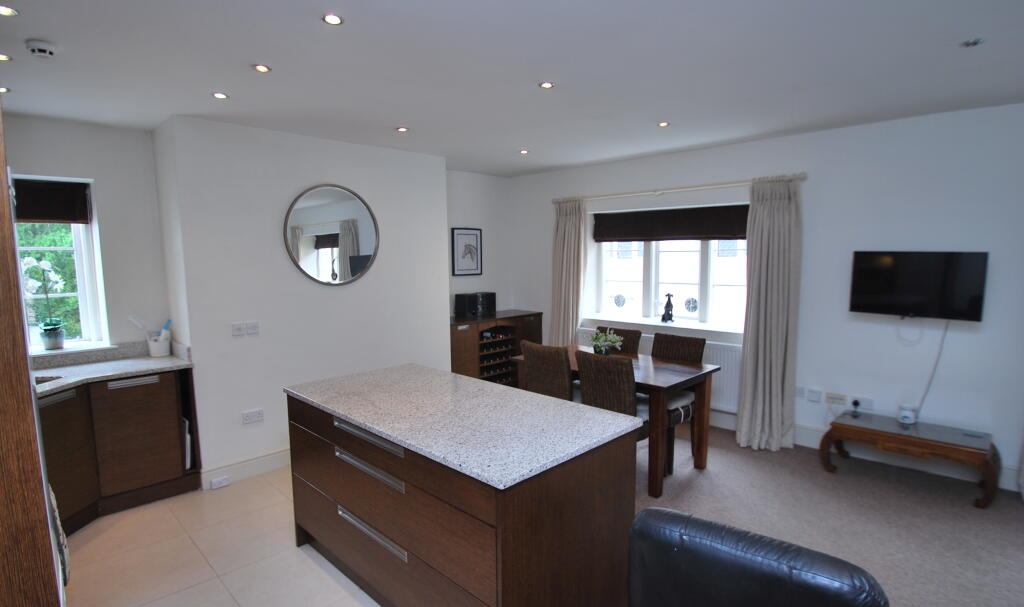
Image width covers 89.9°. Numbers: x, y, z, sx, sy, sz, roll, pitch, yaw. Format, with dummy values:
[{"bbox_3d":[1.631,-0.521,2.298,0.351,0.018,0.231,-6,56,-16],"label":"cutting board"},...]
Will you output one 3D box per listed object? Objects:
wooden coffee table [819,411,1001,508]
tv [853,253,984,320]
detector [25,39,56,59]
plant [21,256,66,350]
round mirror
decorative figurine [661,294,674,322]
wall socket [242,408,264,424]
[{"bbox_3d":[2.765,1.069,3.606,0.960,0.360,0.420,5,8,43],"label":"wooden coffee table"},{"bbox_3d":[2.830,-0.136,3.604,0.735,0.450,0.060,5,8,43],"label":"tv"},{"bbox_3d":[-2.020,-1.084,2.202,0.108,0.042,0.108,5,8,43],"label":"detector"},{"bbox_3d":[-3.024,0.000,3.321,0.180,0.600,0.205,5,8,43],"label":"plant"},{"bbox_3d":[-1.384,-0.530,4.020,0.035,0.782,0.782,5,8,43],"label":"round mirror"},{"bbox_3d":[1.611,0.041,5.312,0.115,0.300,0.140,-2,6,-14],"label":"decorative figurine"},{"bbox_3d":[-1.899,0.832,3.768,0.012,0.088,0.147,5,8,43],"label":"wall socket"}]

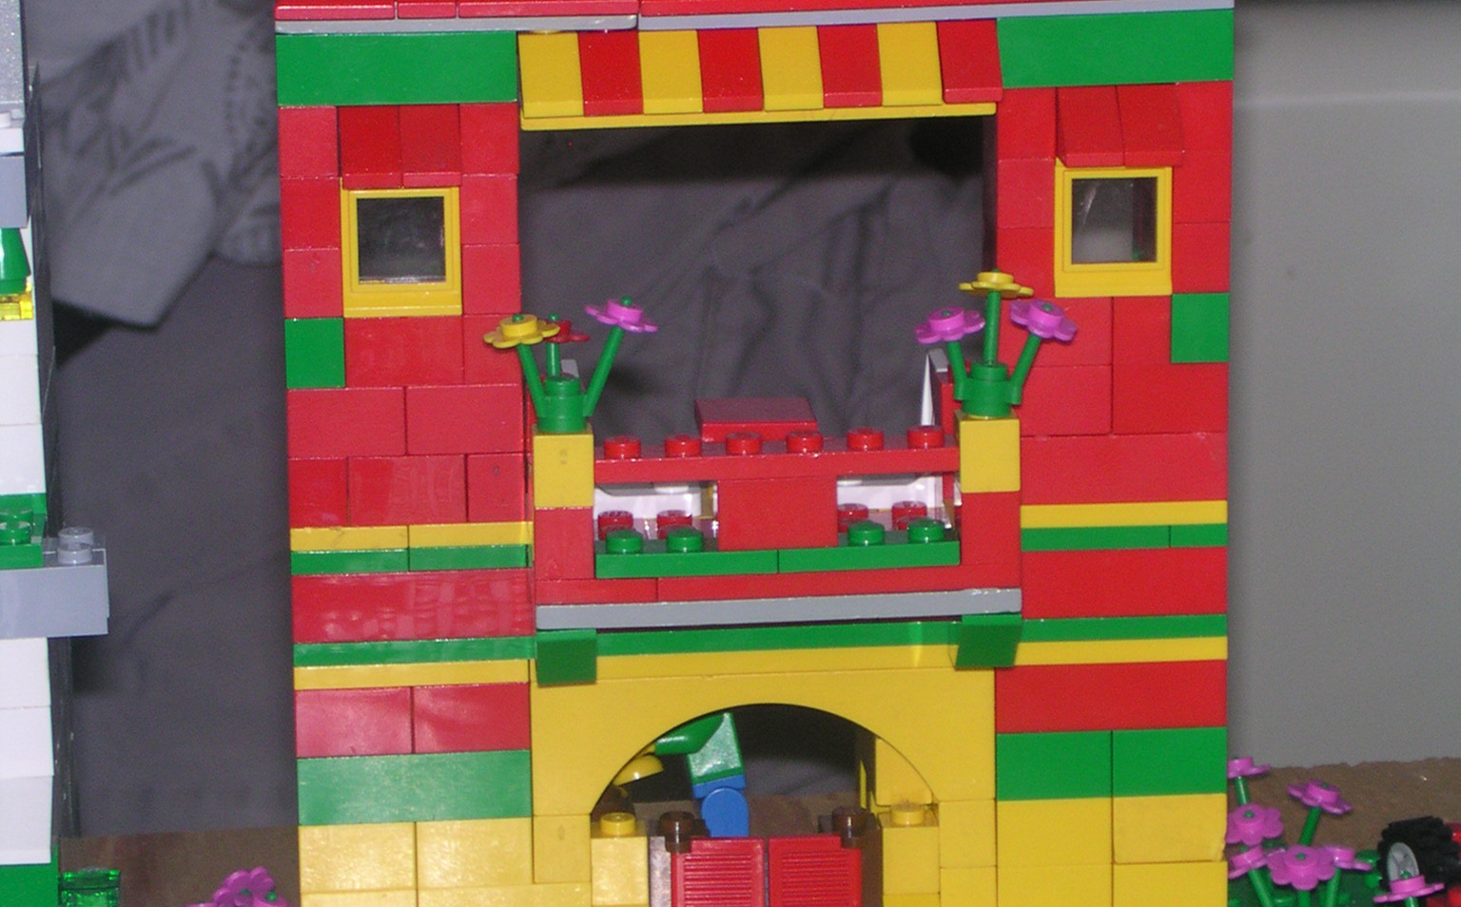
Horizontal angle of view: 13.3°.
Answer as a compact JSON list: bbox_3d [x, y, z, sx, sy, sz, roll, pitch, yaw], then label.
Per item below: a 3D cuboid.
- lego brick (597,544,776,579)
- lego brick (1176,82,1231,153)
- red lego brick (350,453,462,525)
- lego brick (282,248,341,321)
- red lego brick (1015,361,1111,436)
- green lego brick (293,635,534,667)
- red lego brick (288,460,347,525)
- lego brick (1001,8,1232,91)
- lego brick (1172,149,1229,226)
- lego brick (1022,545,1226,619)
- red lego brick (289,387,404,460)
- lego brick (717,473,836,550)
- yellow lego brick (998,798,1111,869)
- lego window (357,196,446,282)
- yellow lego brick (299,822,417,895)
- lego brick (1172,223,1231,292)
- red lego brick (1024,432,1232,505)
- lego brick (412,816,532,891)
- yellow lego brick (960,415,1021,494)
[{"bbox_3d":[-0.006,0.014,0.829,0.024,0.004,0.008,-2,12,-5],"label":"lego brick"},{"bbox_3d":[0.063,-0.046,0.845,0.008,0.010,0.009,-2,12,-5],"label":"lego brick"},{"bbox_3d":[-0.044,0.004,0.848,0.016,0.010,0.009,-2,12,-5],"label":"red lego brick"},{"bbox_3d":[-0.056,-0.024,0.840,0.008,0.010,0.009,-2,12,-5],"label":"lego brick"},{"bbox_3d":[0.044,-0.008,0.852,0.016,0.010,0.009,-2,13,-5],"label":"red lego brick"},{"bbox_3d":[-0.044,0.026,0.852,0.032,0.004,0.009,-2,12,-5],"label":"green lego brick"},{"bbox_3d":[-0.056,0.004,0.846,0.008,0.010,0.009,-2,12,-5],"label":"red lego brick"},{"bbox_3d":[0.051,-0.055,0.842,0.032,0.010,0.009,-2,13,-5],"label":"lego brick"},{"bbox_3d":[0.063,-0.037,0.848,0.008,0.010,0.009,-2,13,-5],"label":"lego brick"},{"bbox_3d":[0.052,0.017,0.858,0.032,0.010,0.008,-2,12,-5],"label":"lego brick"},{"bbox_3d":[-0.052,-0.005,0.845,0.016,0.010,0.009,-2,12,-5],"label":"red lego brick"},{"bbox_3d":[0.006,0.007,0.829,0.016,0.010,0.008,-2,12,-5],"label":"lego brick"},{"bbox_3d":[0.044,0.051,0.866,0.016,0.010,0.009,-2,13,-5],"label":"yellow lego brick"},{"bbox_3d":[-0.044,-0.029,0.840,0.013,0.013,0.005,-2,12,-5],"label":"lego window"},{"bbox_3d":[-0.051,0.054,0.859,0.016,0.010,0.011,-2,12,-4],"label":"yellow lego brick"},{"bbox_3d":[0.063,-0.028,0.852,0.008,0.010,0.011,-2,12,-4],"label":"lego brick"},{"bbox_3d":[0.052,0.001,0.855,0.032,0.010,0.009,-2,13,-5],"label":"red lego brick"},{"bbox_3d":[-0.035,0.054,0.859,0.016,0.010,0.009,-2,12,-5],"label":"lego brick"},{"bbox_3d":[0.034,-0.001,0.823,0.008,0.011,0.008,-2,13,-5],"label":"yellow lego brick"}]

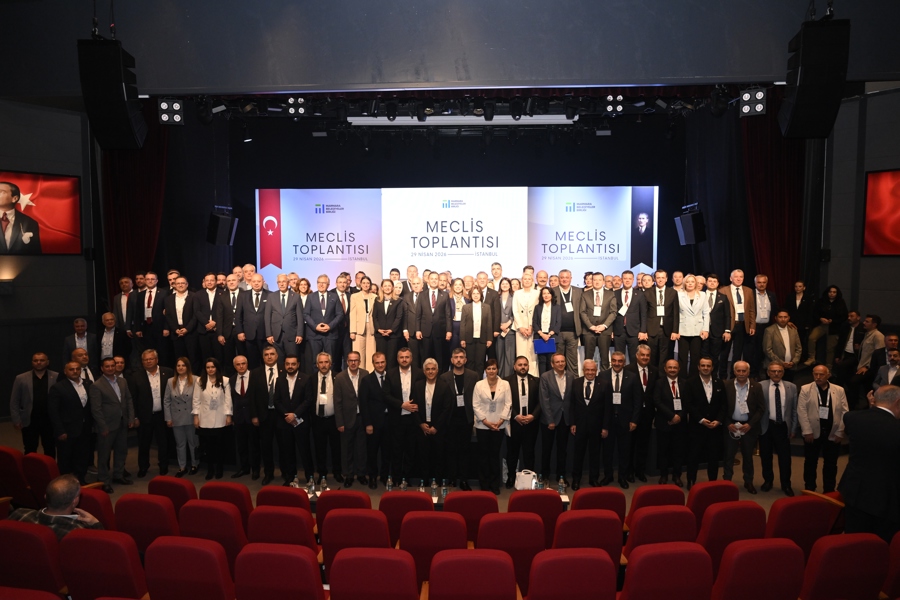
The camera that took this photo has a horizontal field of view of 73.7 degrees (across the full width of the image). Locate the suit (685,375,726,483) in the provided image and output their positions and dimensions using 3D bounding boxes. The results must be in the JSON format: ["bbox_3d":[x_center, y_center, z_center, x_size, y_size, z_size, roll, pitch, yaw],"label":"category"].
[{"bbox_3d":[3.292,1.656,7.700,0.540,1.402,0.340,1,4,12],"label":"suit"}]

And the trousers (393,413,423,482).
[{"bbox_3d":[-0.589,1.953,7.910,0.420,0.898,0.310,0,3,-3],"label":"trousers"}]

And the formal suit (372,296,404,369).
[{"bbox_3d":[-1.104,0.568,10.647,0.510,1.298,0.290,0,4,-6],"label":"formal suit"}]

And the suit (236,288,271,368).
[{"bbox_3d":[-3.430,0.503,10.480,0.570,1.444,0.330,-1,4,-20],"label":"suit"}]

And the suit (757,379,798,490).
[{"bbox_3d":[4.285,1.732,7.823,0.530,1.458,0.340,2,4,23],"label":"suit"}]

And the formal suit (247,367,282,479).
[{"bbox_3d":[-2.440,1.638,7.999,0.550,1.568,0.330,-1,4,-16],"label":"formal suit"}]

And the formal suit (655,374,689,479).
[{"bbox_3d":[2.885,1.657,7.780,0.480,1.384,0.330,0,4,6],"label":"formal suit"}]

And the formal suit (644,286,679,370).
[{"bbox_3d":[3.445,0.545,9.705,0.560,1.528,0.320,1,4,15],"label":"formal suit"}]

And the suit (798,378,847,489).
[{"bbox_3d":[4.720,1.741,7.550,0.580,1.444,0.330,2,4,25],"label":"suit"}]

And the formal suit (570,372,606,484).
[{"bbox_3d":[1.849,1.708,7.953,0.540,1.482,0.320,1,4,10],"label":"formal suit"}]

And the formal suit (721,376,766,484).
[{"bbox_3d":[3.865,1.737,7.891,0.550,1.438,0.340,2,4,22],"label":"formal suit"}]

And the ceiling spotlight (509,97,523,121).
[{"bbox_3d":[1.223,-3.565,11.200,0.260,0.440,0.260,0,4,0],"label":"ceiling spotlight"}]

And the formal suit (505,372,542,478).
[{"bbox_3d":[0.974,1.697,7.949,0.560,1.502,0.340,0,4,6],"label":"formal suit"}]

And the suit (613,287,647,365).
[{"bbox_3d":[3.166,0.488,10.529,0.560,1.486,0.320,1,4,14],"label":"suit"}]

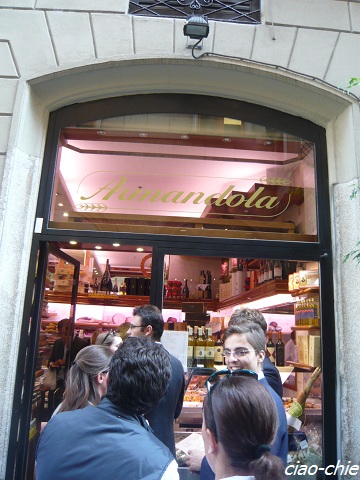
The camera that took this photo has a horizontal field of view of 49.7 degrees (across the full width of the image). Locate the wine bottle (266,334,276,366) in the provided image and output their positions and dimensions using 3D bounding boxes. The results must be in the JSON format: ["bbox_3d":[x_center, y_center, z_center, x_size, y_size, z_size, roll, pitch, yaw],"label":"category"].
[{"bbox_3d":[0.817,0.978,3.500,0.075,0.299,0.075,3,-12,-2],"label":"wine bottle"}]

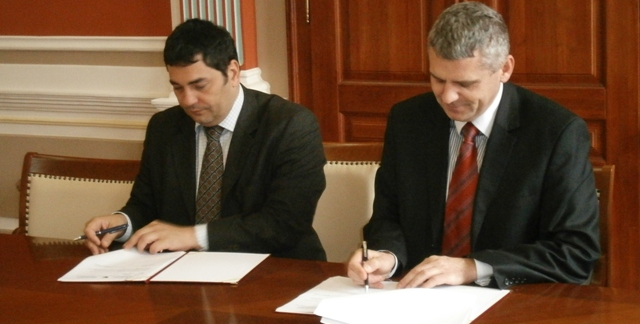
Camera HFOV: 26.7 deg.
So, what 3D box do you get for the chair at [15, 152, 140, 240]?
[{"bbox_3d":[-0.694,0.488,3.558,0.570,0.950,0.600,3,10,28],"label":"chair"}]

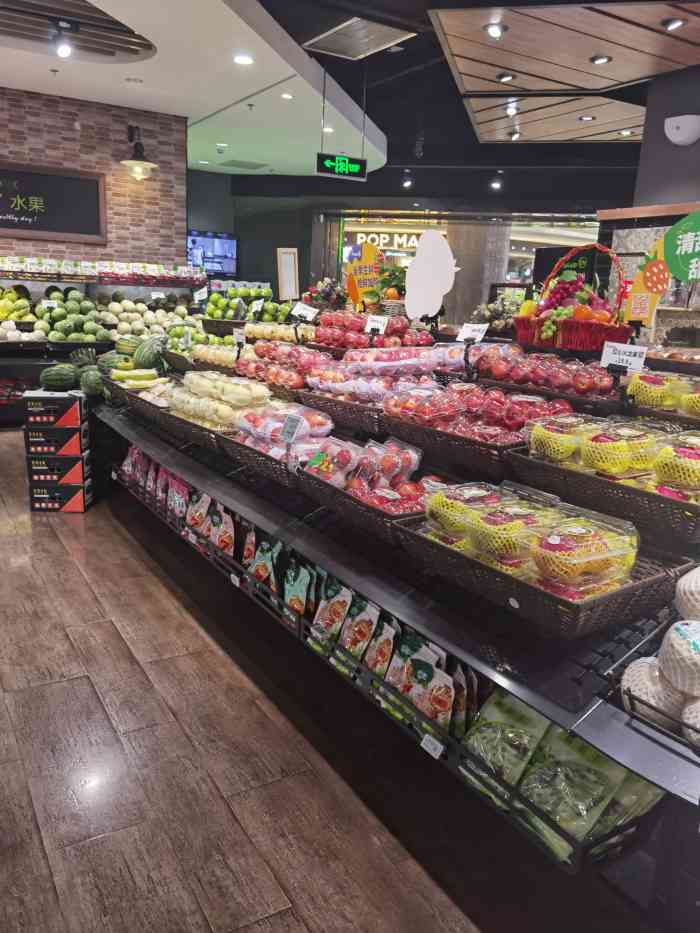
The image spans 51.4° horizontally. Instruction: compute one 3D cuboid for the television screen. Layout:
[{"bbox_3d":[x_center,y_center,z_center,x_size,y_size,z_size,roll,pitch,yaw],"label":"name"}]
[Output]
[{"bbox_3d":[-2.492,-3.631,12.553,1.160,0.660,0.070,-5,14,-30],"label":"television screen"}]

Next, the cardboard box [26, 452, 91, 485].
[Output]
[{"bbox_3d":[-1.982,0.009,4.992,0.349,0.196,0.254,1,12,-9],"label":"cardboard box"}]

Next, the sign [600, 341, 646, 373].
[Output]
[{"bbox_3d":[0.851,-0.342,2.260,0.010,0.083,0.150,9,7,-32],"label":"sign"}]

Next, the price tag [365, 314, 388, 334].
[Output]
[{"bbox_3d":[0.124,-0.652,3.353,0.115,0.080,0.006,13,2,41],"label":"price tag"}]

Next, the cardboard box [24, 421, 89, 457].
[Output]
[{"bbox_3d":[-1.952,-0.187,4.877,0.348,0.185,0.260,0,12,-7],"label":"cardboard box"}]

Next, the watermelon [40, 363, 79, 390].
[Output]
[{"bbox_3d":[-1.943,-0.595,4.868,0.265,0.185,0.190,0,12,-7],"label":"watermelon"}]

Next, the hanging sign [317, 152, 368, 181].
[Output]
[{"bbox_3d":[-0.046,-1.956,4.750,0.360,0.130,0.030,-4,14,-28],"label":"hanging sign"}]

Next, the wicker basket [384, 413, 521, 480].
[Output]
[{"bbox_3d":[0.434,-0.094,2.438,0.350,0.105,0.607,-12,17,-29],"label":"wicker basket"}]

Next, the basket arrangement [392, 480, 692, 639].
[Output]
[{"bbox_3d":[0.435,0.171,1.774,0.365,0.154,0.636,-11,17,-29],"label":"basket arrangement"}]

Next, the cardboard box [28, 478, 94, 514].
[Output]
[{"bbox_3d":[-1.995,0.197,5.051,0.349,0.196,0.254,1,12,-9],"label":"cardboard box"}]

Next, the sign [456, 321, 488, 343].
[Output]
[{"bbox_3d":[0.483,-0.524,2.858,0.010,0.085,0.148,24,-2,-33],"label":"sign"}]

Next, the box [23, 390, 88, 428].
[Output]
[{"bbox_3d":[-1.995,-0.387,4.968,0.349,0.196,0.254,1,12,-9],"label":"box"}]

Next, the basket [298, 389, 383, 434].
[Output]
[{"bbox_3d":[0.111,-0.220,2.966,0.350,0.105,0.630,-12,17,-29],"label":"basket"}]

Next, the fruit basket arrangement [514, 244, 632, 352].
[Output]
[{"bbox_3d":[0.929,-0.701,3.026,0.290,0.430,0.430,-5,14,-30],"label":"fruit basket arrangement"}]

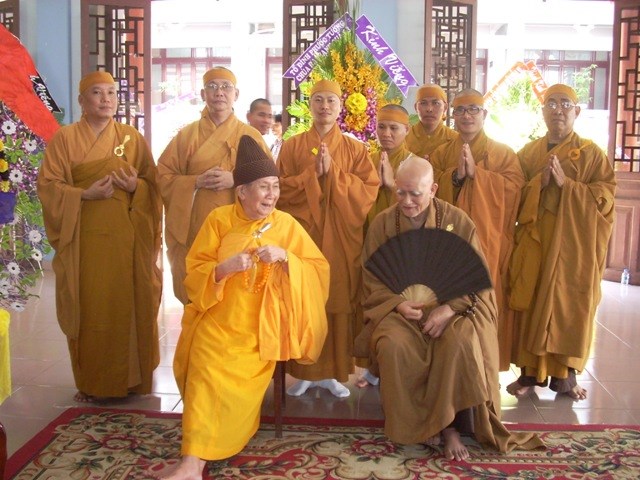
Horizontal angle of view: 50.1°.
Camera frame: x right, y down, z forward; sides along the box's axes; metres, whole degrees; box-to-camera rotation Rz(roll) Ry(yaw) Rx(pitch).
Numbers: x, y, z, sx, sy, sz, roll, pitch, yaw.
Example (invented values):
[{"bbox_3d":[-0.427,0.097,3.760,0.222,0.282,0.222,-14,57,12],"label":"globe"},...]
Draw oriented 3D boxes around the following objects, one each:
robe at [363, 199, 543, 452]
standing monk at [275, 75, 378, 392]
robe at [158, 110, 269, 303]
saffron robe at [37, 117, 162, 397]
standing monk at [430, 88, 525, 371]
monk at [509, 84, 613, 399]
[{"bbox_3d":[0.562,0.337,3.053,0.680,1.039,0.640,2,7,10],"label":"robe"},{"bbox_3d":[0.038,-0.005,3.485,0.500,1.601,0.400,1,7,1],"label":"standing monk"},{"bbox_3d":[-0.576,0.033,3.676,0.570,1.390,0.450,0,7,-8],"label":"robe"},{"bbox_3d":[-1.141,0.060,3.590,0.600,1.380,0.450,-1,8,-18],"label":"saffron robe"},{"bbox_3d":[0.866,-0.024,3.867,0.520,1.600,0.450,3,8,18],"label":"standing monk"},{"bbox_3d":[1.230,0.016,3.486,0.510,1.584,0.410,3,8,21],"label":"monk"}]

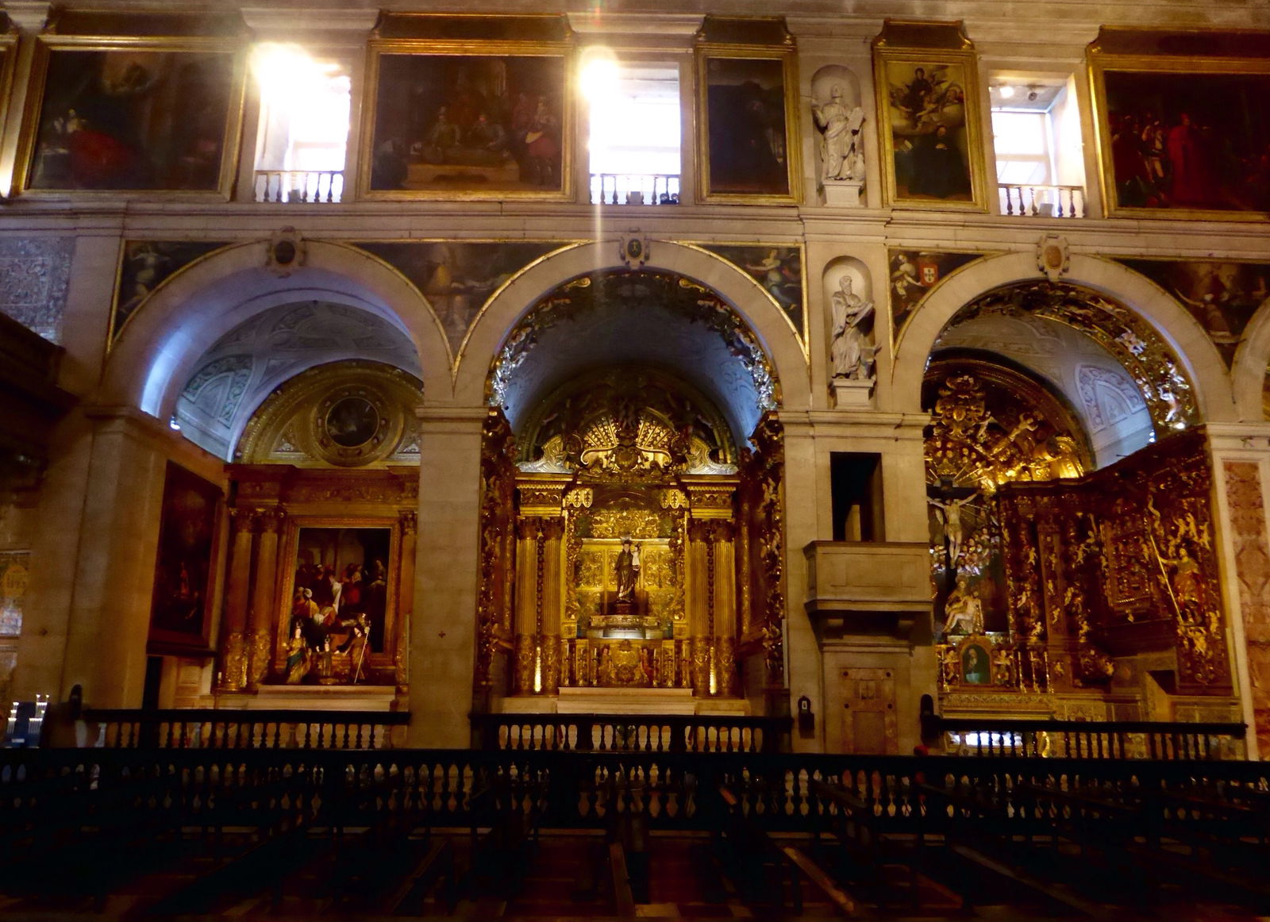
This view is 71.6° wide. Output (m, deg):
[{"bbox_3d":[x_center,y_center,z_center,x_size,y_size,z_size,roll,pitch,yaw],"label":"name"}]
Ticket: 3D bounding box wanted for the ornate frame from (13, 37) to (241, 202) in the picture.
[{"bbox_3d":[-8.707,-6.000,15.294,3.687,3.170,0.180,0,-12,-1],"label":"ornate frame"}]

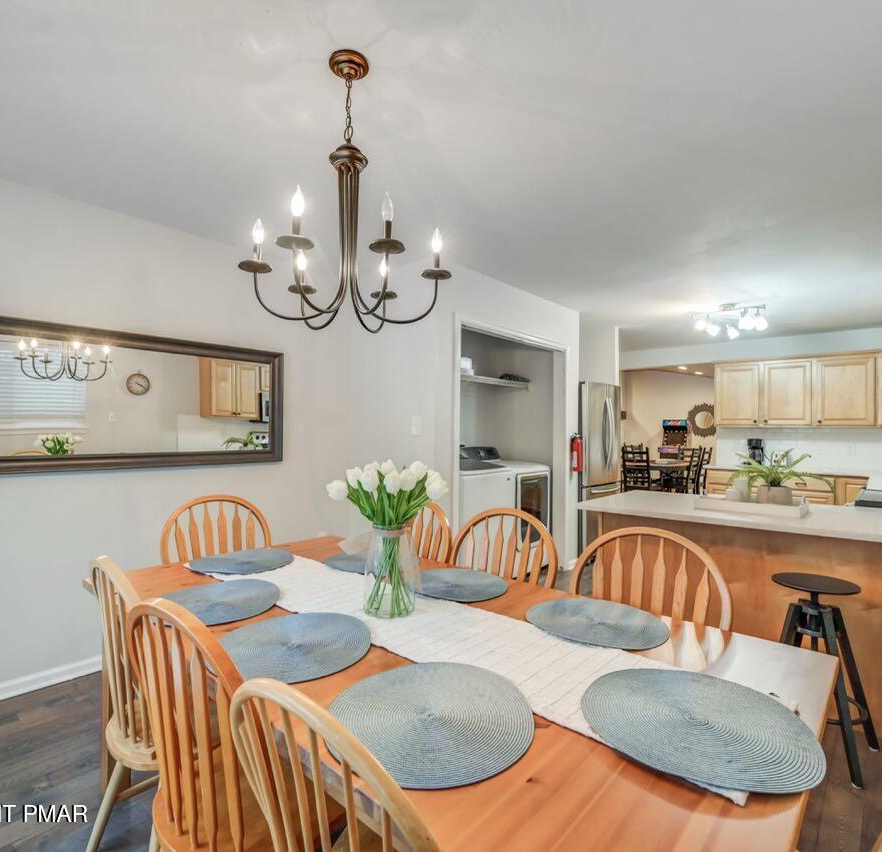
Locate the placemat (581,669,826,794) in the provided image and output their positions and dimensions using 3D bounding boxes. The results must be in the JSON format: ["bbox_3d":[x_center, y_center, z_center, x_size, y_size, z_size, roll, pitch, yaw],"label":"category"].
[{"bbox_3d":[0.484,0.559,0.962,0.405,0.010,0.405,0,0,0],"label":"placemat"}]

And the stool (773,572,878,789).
[{"bbox_3d":[1.578,1.005,2.086,0.370,0.690,0.370,1,0,-41],"label":"stool"}]

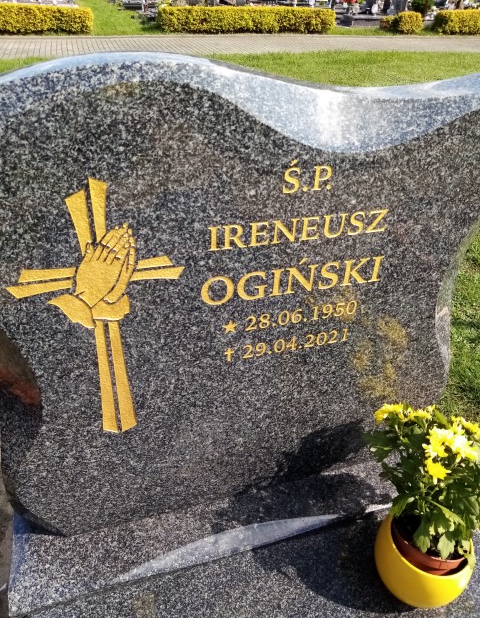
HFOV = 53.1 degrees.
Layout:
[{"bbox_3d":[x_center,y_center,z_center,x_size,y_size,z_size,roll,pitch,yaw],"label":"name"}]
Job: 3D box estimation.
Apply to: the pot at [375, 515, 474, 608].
[{"bbox_3d":[0.328,0.447,0.869,0.162,0.129,0.162,1,36,-1],"label":"pot"}]

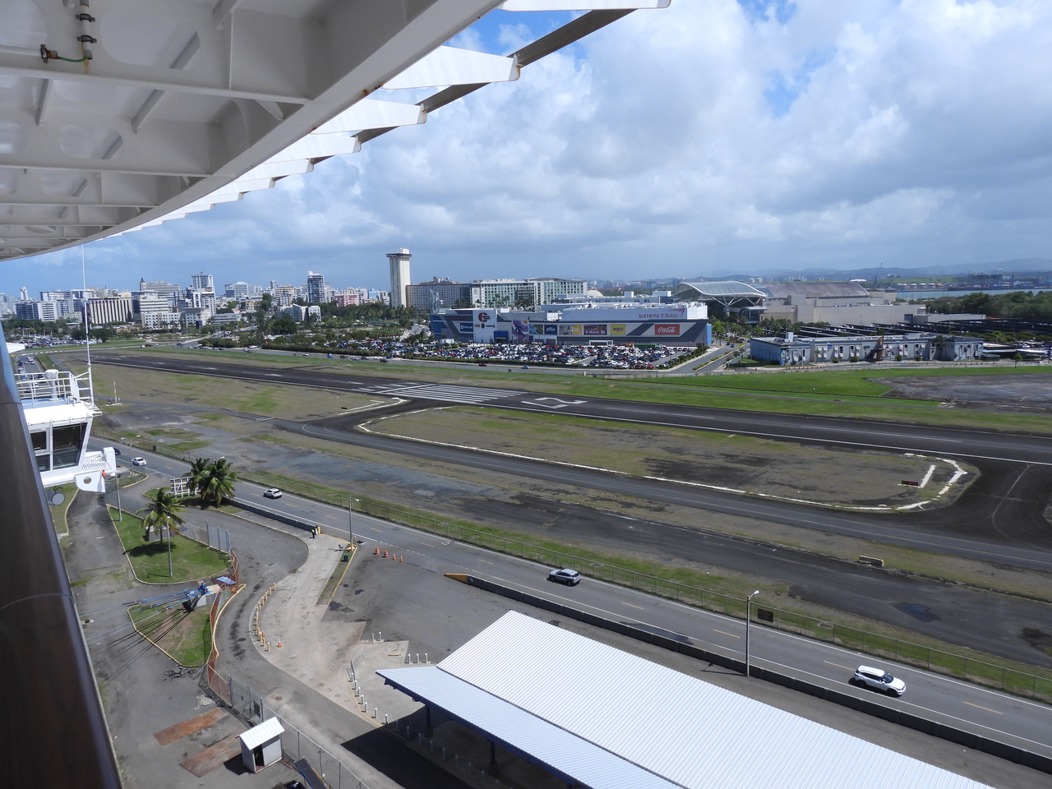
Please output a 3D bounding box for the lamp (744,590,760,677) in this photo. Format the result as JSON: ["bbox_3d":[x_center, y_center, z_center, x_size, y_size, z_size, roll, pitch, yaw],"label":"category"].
[{"bbox_3d":[22.515,23.582,72.170,0.400,8.400,2.300,5,11,39],"label":"lamp"}]

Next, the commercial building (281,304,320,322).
[{"bbox_3d":[-291.457,-106.296,956.956,50.000,26.000,30.000,-1,8,5],"label":"commercial building"}]

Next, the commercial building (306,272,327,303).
[{"bbox_3d":[-320.640,-159.007,1125.393,26.000,62.000,22.000,0,8,8],"label":"commercial building"}]

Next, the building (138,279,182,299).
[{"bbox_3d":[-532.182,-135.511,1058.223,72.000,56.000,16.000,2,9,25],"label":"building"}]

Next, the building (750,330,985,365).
[{"bbox_3d":[161.730,-22.190,351.730,90.000,8.800,46.000,-2,8,-3],"label":"building"}]

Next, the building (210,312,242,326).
[{"bbox_3d":[-353.690,-87.700,860.000,16.000,17.000,34.000,7,12,44],"label":"building"}]

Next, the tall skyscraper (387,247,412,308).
[{"bbox_3d":[-179.880,-162.880,1040.000,25.000,92.000,25.000,4,10,35],"label":"tall skyscraper"}]

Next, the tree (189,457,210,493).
[{"bbox_3d":[-60.890,16.468,136.448,5.400,8.700,5.400,-5,9,-24],"label":"tree"}]

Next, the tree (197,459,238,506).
[{"bbox_3d":[-56.860,16.070,133.700,6.400,8.200,6.400,-5,9,-23],"label":"tree"}]

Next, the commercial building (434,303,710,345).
[{"bbox_3d":[31.412,-50.766,523.990,208.430,25.000,58.000,3,10,31],"label":"commercial building"}]

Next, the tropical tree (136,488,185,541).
[{"bbox_3d":[-58.017,19.368,115.368,6.700,8.800,6.700,-6,9,-26],"label":"tropical tree"}]

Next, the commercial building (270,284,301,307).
[{"bbox_3d":[-371.790,-150.880,1130.000,36.000,37.000,20.000,4,10,35],"label":"commercial building"}]

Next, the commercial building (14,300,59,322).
[{"bbox_3d":[-730.695,-119.841,1085.268,68.000,36.000,24.000,4,10,32],"label":"commercial building"}]

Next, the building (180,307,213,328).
[{"bbox_3d":[-368.700,-85.860,815.000,44.000,24.000,16.000,4,10,33],"label":"building"}]

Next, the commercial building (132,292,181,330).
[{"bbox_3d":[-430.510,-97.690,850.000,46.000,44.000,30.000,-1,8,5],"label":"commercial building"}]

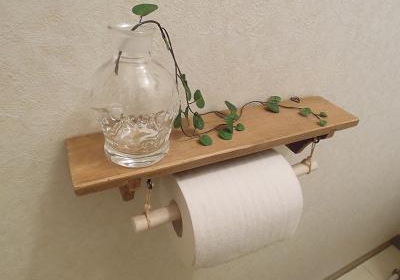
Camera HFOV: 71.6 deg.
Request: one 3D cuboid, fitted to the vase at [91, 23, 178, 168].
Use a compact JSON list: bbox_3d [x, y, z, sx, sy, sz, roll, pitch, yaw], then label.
[{"bbox_3d":[-0.043,-0.030,0.191,0.058,0.091,0.058,-12,41,-25],"label":"vase"}]

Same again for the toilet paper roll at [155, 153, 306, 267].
[{"bbox_3d":[0.028,0.065,0.285,0.114,0.094,0.094,-10,40,-24],"label":"toilet paper roll"}]

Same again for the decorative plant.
[{"bbox_3d":[0.039,-0.055,0.228,0.214,0.104,0.044,-12,41,-25],"label":"decorative plant"}]

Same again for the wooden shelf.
[{"bbox_3d":[0.032,-0.008,0.259,0.283,0.008,0.056,-12,41,-25],"label":"wooden shelf"}]

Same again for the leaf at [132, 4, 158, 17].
[{"bbox_3d":[-0.032,-0.075,0.161,0.015,0.006,0.011,-12,41,-25],"label":"leaf"}]

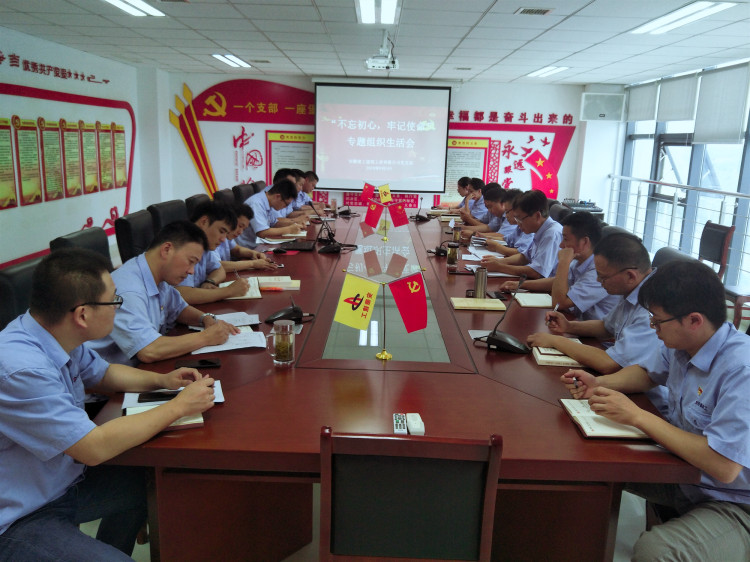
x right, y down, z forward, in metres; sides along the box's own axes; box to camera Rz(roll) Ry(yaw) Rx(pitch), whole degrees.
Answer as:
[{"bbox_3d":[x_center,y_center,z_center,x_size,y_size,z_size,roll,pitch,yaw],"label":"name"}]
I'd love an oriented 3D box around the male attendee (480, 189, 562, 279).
[{"bbox_3d":[1.029,0.013,3.714,0.680,1.310,0.520,1,14,-2],"label":"male attendee"}]

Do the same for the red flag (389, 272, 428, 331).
[{"bbox_3d":[0.131,0.087,2.100,0.160,0.240,0.030,2,14,0],"label":"red flag"}]

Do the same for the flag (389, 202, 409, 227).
[{"bbox_3d":[0.221,-0.597,4.753,0.140,0.210,0.025,-17,14,5],"label":"flag"}]

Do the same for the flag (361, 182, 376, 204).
[{"bbox_3d":[-0.092,-1.123,6.651,0.140,0.210,0.025,18,14,-4],"label":"flag"}]

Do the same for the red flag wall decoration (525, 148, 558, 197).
[{"bbox_3d":[2.578,-1.616,8.000,0.540,0.800,0.030,2,13,0],"label":"red flag wall decoration"}]

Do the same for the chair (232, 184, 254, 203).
[{"bbox_3d":[-1.159,-0.496,5.748,0.650,1.100,0.600,3,14,3],"label":"chair"}]

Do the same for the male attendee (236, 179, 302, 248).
[{"bbox_3d":[-0.939,-0.265,4.723,0.680,1.275,0.500,2,15,0],"label":"male attendee"}]

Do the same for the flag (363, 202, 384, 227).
[{"bbox_3d":[-0.005,-0.599,4.680,0.165,0.240,0.030,2,14,0],"label":"flag"}]

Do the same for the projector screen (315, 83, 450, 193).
[{"bbox_3d":[0.105,-2.161,7.935,2.050,1.570,0.050,2,15,0],"label":"projector screen"}]

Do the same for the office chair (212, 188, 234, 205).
[{"bbox_3d":[-1.171,-0.317,5.081,0.650,1.100,0.600,3,14,4],"label":"office chair"}]

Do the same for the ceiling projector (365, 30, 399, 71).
[{"bbox_3d":[0.072,-1.927,4.348,0.280,0.320,0.260,2,15,0],"label":"ceiling projector"}]

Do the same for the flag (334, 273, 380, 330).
[{"bbox_3d":[-0.080,0.092,2.180,0.143,0.210,0.025,17,15,-4],"label":"flag"}]

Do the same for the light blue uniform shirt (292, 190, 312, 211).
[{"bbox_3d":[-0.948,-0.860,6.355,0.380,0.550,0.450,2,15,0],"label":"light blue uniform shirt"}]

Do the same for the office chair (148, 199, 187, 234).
[{"bbox_3d":[-1.200,-0.014,3.910,0.650,1.120,0.600,3,14,6],"label":"office chair"}]

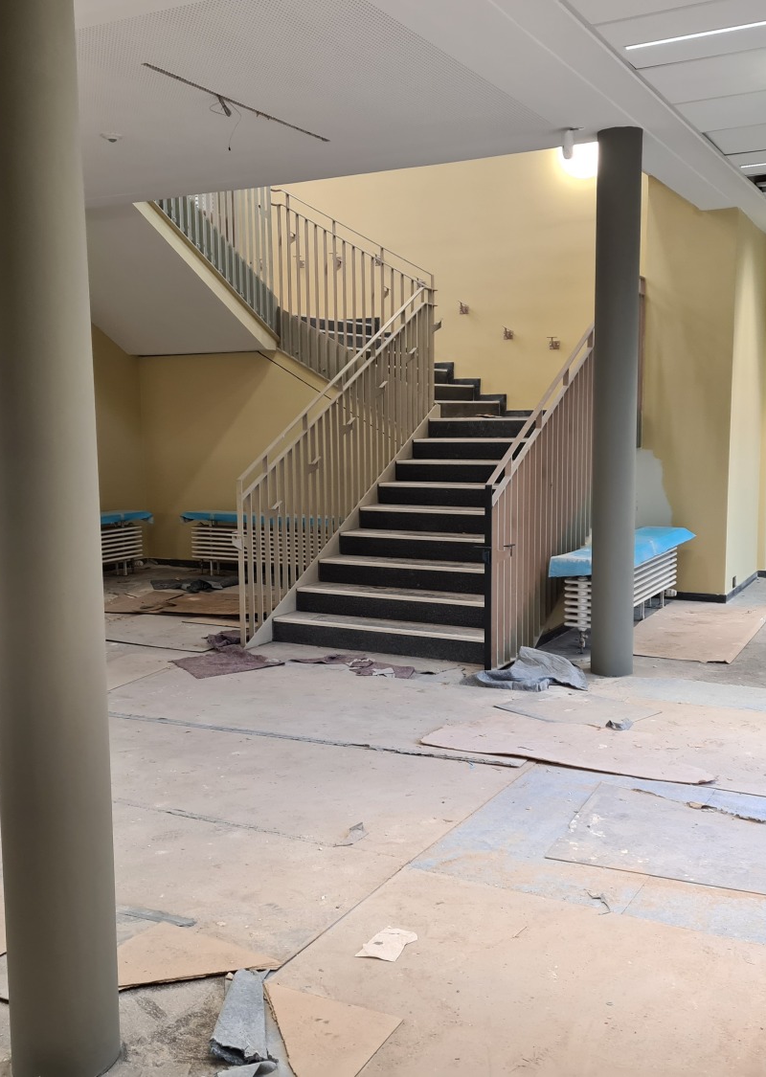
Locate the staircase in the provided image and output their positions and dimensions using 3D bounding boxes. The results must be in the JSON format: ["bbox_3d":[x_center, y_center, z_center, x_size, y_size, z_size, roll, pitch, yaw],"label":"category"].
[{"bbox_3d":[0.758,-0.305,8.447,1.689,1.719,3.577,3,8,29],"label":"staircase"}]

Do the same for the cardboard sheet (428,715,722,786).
[{"bbox_3d":[0.898,0.966,5.095,1.360,0.022,0.640,3,7,29],"label":"cardboard sheet"}]

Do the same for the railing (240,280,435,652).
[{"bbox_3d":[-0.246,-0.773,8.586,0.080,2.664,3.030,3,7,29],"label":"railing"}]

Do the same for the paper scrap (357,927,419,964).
[{"bbox_3d":[0.015,1.199,3.192,0.120,0.014,0.200,4,8,34],"label":"paper scrap"}]

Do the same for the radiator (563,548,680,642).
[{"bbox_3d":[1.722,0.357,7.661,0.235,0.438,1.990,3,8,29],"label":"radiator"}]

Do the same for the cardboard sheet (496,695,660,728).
[{"bbox_3d":[1.013,0.898,5.700,0.475,0.015,0.725,-7,9,-43],"label":"cardboard sheet"}]

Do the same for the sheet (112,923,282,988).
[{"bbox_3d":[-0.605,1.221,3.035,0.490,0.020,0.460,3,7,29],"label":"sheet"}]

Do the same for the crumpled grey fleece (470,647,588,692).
[{"bbox_3d":[0.840,0.741,6.174,0.680,0.160,0.450,1,7,16],"label":"crumpled grey fleece"}]

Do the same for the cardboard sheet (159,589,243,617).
[{"bbox_3d":[-1.320,0.533,8.723,0.850,0.040,1.120,-1,7,1],"label":"cardboard sheet"}]

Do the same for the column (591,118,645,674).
[{"bbox_3d":[1.366,-0.749,6.322,0.249,3.136,0.249,3,7,29],"label":"column"}]

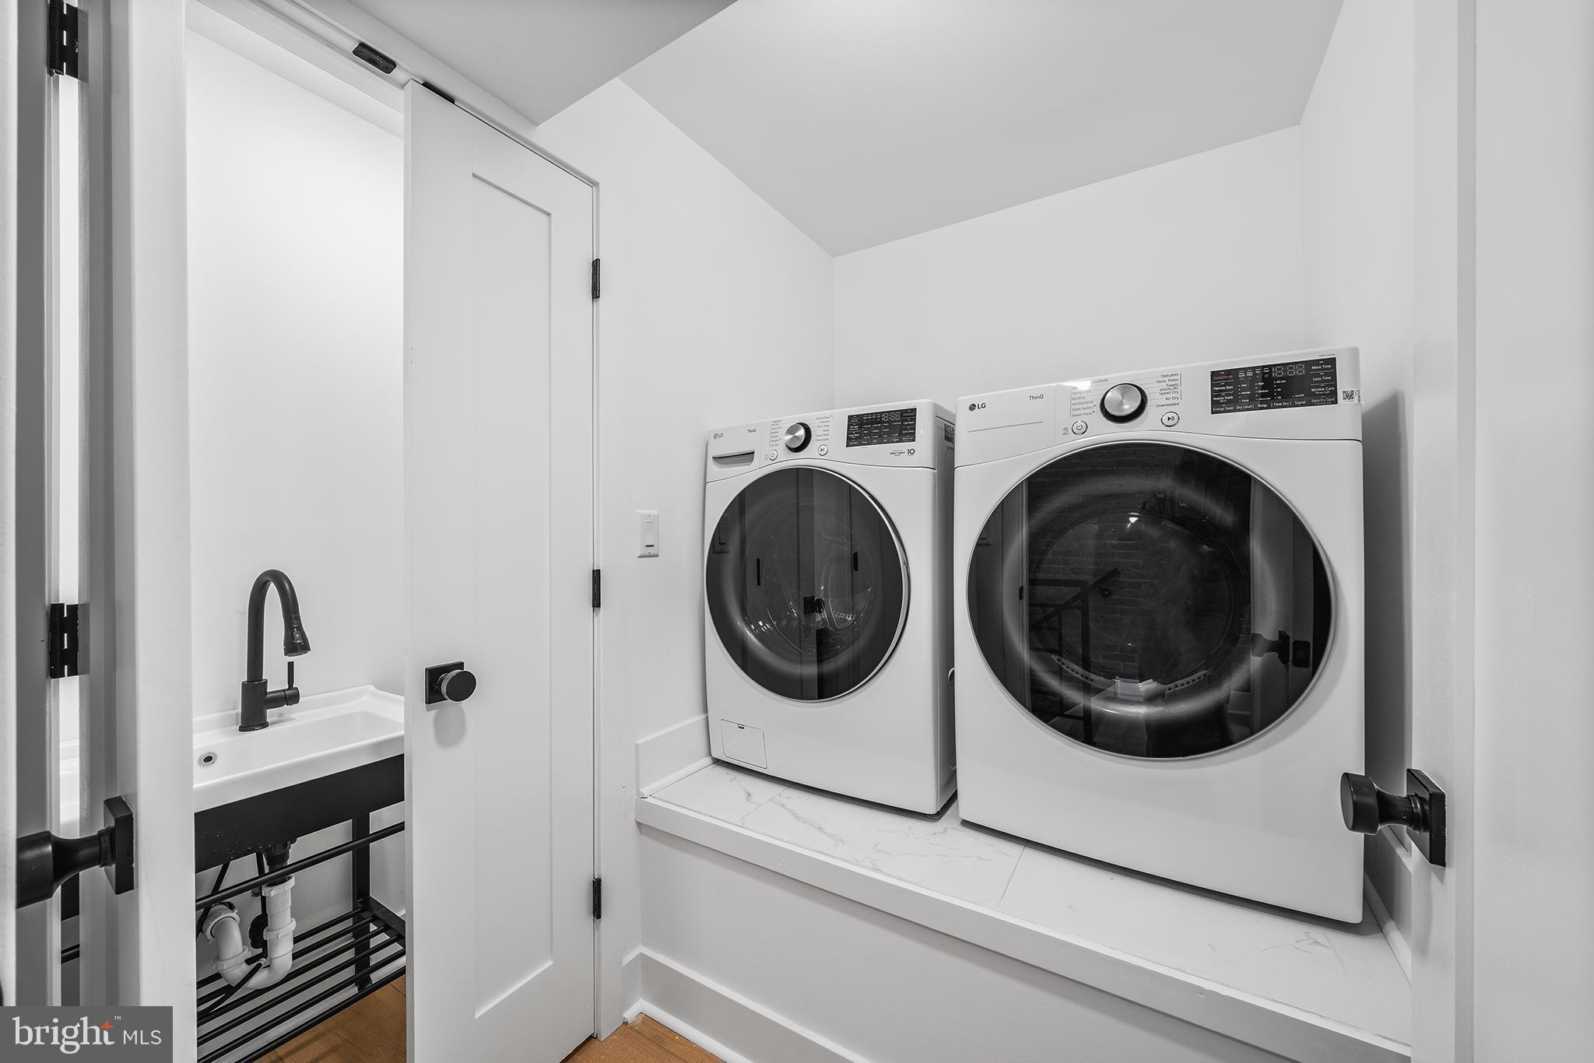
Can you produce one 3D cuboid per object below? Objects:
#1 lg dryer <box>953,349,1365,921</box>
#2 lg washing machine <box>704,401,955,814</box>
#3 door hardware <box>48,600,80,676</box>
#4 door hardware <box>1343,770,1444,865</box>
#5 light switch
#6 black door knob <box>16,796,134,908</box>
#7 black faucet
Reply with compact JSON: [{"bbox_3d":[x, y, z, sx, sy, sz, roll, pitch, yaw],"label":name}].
[{"bbox_3d":[0.832,0.190,1.435,0.686,0.990,0.770,0,0,31],"label":"lg dryer"},{"bbox_3d":[0.203,0.193,1.815,0.686,0.990,0.770,0,0,31],"label":"lg washing machine"},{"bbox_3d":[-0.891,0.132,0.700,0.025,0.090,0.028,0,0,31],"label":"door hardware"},{"bbox_3d":[0.589,0.276,0.573,0.063,0.066,0.066,0,0,32],"label":"door hardware"},{"bbox_3d":[-0.393,0.007,1.527,0.009,0.122,0.079,0,0,31],"label":"light switch"},{"bbox_3d":[-0.634,0.285,0.507,0.066,0.066,0.064,0,0,33],"label":"black door knob"},{"bbox_3d":[-1.122,0.265,1.278,0.270,0.360,0.115,0,0,31],"label":"black faucet"}]

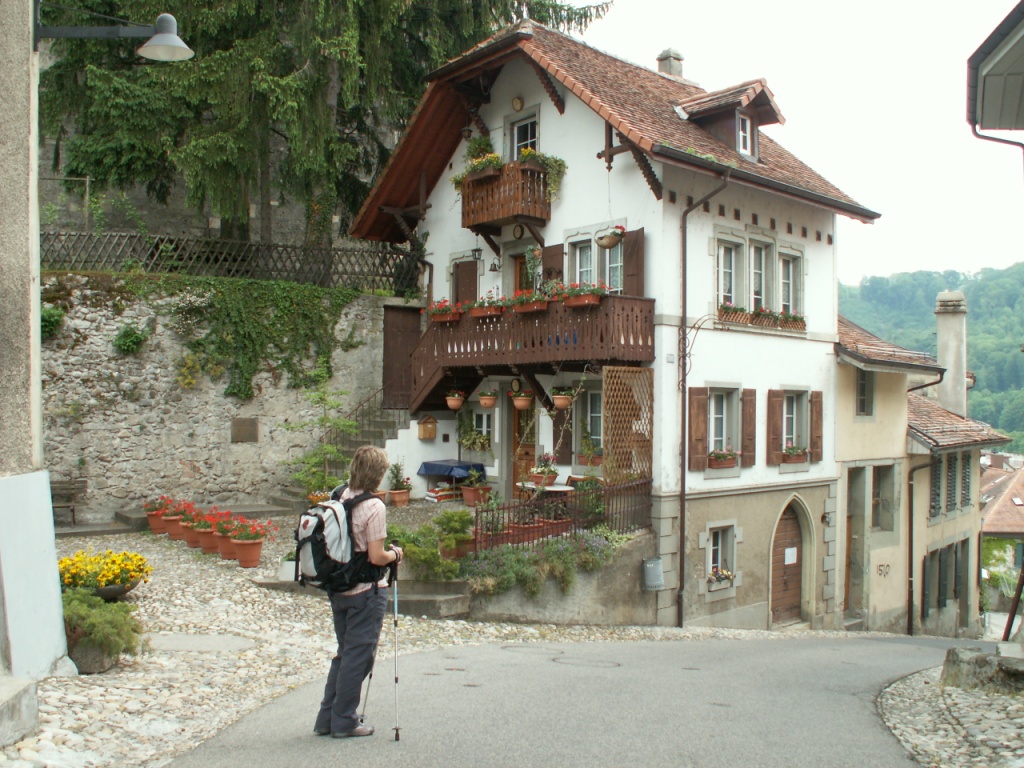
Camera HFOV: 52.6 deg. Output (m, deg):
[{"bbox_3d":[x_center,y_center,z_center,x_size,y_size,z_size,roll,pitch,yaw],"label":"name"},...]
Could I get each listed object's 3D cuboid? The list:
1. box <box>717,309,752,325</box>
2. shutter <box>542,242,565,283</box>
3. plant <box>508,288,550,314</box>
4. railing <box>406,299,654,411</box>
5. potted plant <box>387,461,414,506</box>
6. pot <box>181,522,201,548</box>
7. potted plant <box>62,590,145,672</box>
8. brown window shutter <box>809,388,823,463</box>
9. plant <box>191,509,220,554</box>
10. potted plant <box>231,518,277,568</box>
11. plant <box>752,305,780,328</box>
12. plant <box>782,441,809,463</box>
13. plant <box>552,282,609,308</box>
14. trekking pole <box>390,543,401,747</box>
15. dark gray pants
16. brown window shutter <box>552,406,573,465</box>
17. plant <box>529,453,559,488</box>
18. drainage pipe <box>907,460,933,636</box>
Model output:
[{"bbox_3d":[3.860,-1.156,18.084,0.190,0.200,0.929,-1,-2,44],"label":"box"},{"bbox_3d":[0.752,-1.778,18.500,0.050,1.380,0.570,1,-2,-39],"label":"shutter"},{"bbox_3d":[0.287,-1.343,16.961,0.270,0.350,0.780,1,-2,-39],"label":"plant"},{"bbox_3d":[0.217,-0.417,18.502,1.142,1.826,5.622,1,-2,-39],"label":"railing"},{"bbox_3d":[-1.976,1.734,18.221,0.410,0.809,0.410,0,-1,0],"label":"potted plant"},{"bbox_3d":[-4.008,1.897,13.060,0.365,0.310,0.365,1,-1,-17],"label":"pot"},{"bbox_3d":[-2.716,1.616,6.800,0.590,0.550,0.550,1,-1,-22],"label":"potted plant"},{"bbox_3d":[5.890,0.828,20.027,0.050,1.370,0.470,-1,-2,44],"label":"brown window shutter"},{"bbox_3d":[-3.552,1.704,12.150,0.400,0.545,0.400,0,-1,0],"label":"plant"},{"bbox_3d":[-2.893,1.763,11.585,0.480,0.550,0.480,1,-1,-14],"label":"potted plant"},{"bbox_3d":[4.435,-1.195,18.332,0.230,0.380,0.850,0,-2,44],"label":"plant"},{"bbox_3d":[5.209,1.270,19.195,0.220,0.370,0.820,0,-2,44],"label":"plant"},{"bbox_3d":[1.083,-1.384,16.375,0.320,0.380,0.920,1,-2,-39],"label":"plant"},{"bbox_3d":[-0.650,1.447,5.820,0.050,1.130,0.050,-1,-2,0],"label":"trekking pole"},{"bbox_3d":[-0.936,1.596,6.000,0.360,0.860,0.340,1,-2,-28],"label":"dark gray pants"},{"bbox_3d":[0.907,0.766,18.237,0.050,1.360,0.510,1,-2,-39],"label":"brown window shutter"},{"bbox_3d":[0.456,1.239,15.000,0.430,0.470,0.380,0,-1,2],"label":"plant"},{"bbox_3d":[8.895,3.580,22.600,0.500,3.850,0.140,-1,-2,38],"label":"drainage pipe"}]

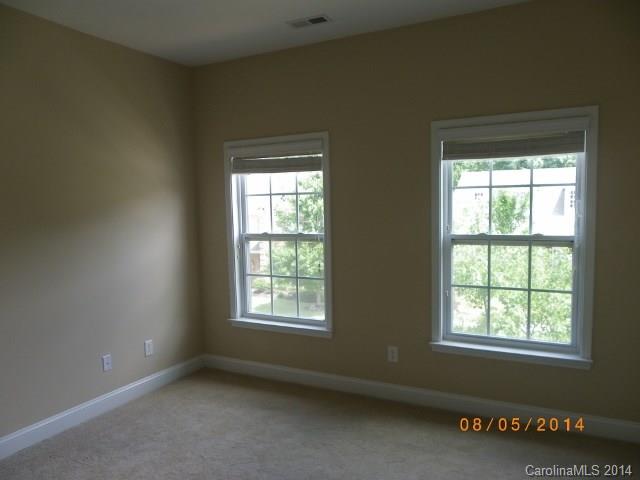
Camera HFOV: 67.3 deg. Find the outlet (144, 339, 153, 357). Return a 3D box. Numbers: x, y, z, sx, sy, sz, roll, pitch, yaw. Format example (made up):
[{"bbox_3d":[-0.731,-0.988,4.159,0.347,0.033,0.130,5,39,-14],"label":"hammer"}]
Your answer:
[{"bbox_3d":[-1.377,0.878,3.886,0.012,0.118,0.073,1,5,28],"label":"outlet"}]

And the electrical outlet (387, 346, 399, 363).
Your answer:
[{"bbox_3d":[0.544,0.858,3.583,0.073,0.118,0.012,1,5,28],"label":"electrical outlet"}]

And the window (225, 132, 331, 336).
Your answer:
[{"bbox_3d":[-0.347,-0.034,4.008,1.030,1.610,0.120,1,5,28],"label":"window"}]

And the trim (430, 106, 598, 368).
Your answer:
[{"bbox_3d":[1.241,-0.005,3.167,1.030,1.610,0.120,1,5,28],"label":"trim"}]

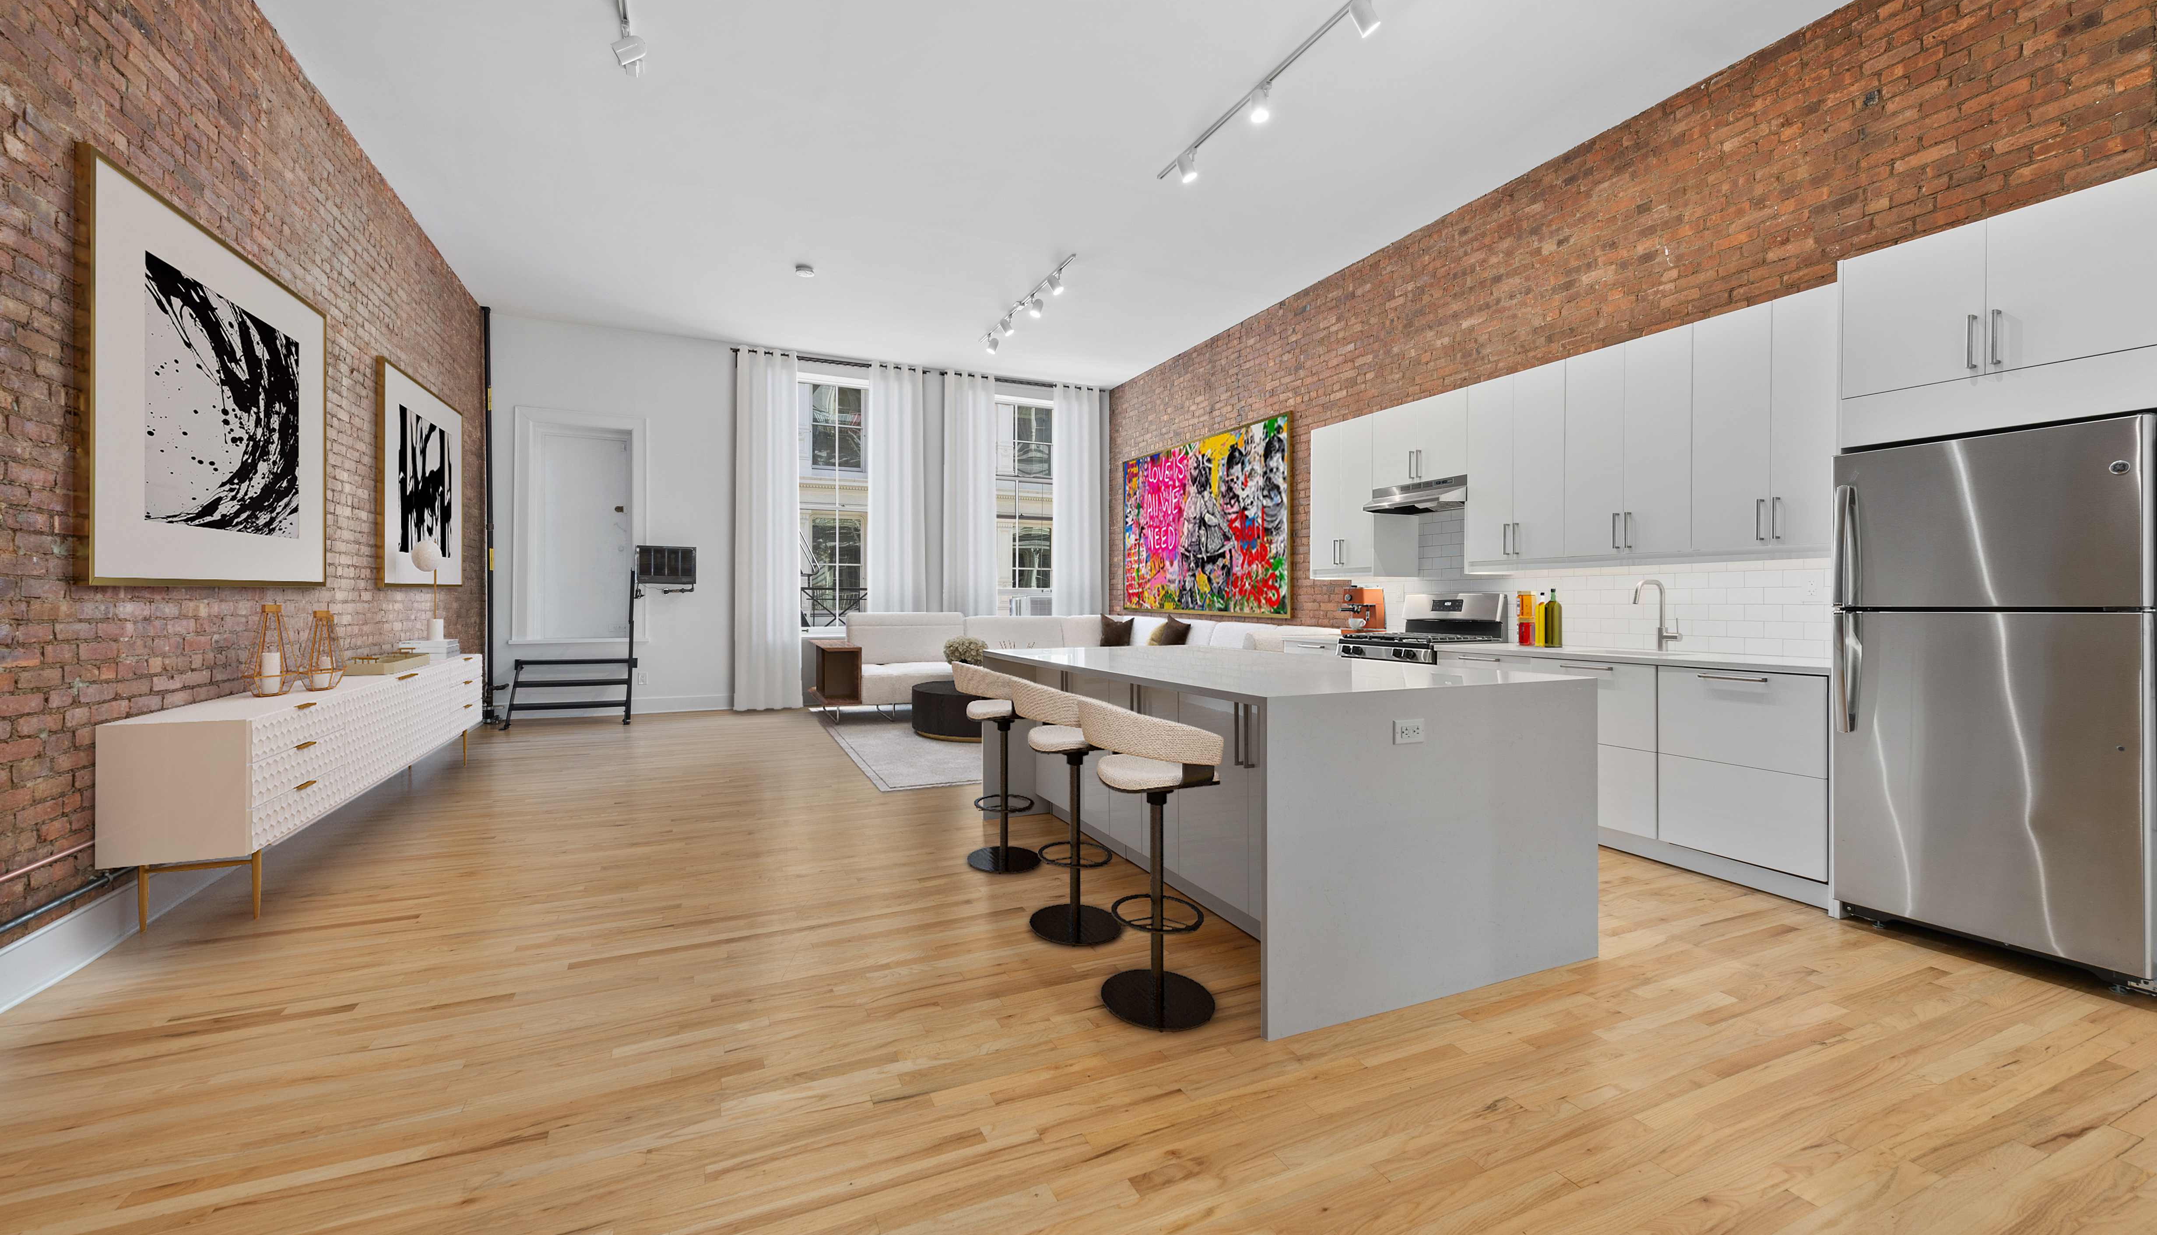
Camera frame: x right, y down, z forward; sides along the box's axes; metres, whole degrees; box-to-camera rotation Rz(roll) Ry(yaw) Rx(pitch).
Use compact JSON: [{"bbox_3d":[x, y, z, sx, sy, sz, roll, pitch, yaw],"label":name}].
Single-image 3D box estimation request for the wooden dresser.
[{"bbox_3d":[-3.776,0.703,4.431,0.405,0.735,3.480,0,1,-24],"label":"wooden dresser"}]

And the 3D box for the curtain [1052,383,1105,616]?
[{"bbox_3d":[-0.030,-0.925,10.225,0.670,3.780,0.130,0,1,-24],"label":"curtain"}]

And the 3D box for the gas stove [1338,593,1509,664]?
[{"bbox_3d":[2.137,0.469,5.280,0.690,1.241,0.765,0,1,-24],"label":"gas stove"}]

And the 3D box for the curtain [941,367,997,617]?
[{"bbox_3d":[-1.198,-0.854,9.196,0.625,3.635,0.120,0,1,-24],"label":"curtain"}]

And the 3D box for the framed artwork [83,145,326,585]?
[{"bbox_3d":[-3.555,-0.829,3.521,0.042,1.410,1.850,0,1,-24],"label":"framed artwork"}]

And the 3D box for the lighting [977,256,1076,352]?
[{"bbox_3d":[-0.494,-2.573,7.128,0.180,0.220,2.210,0,1,-24],"label":"lighting"}]

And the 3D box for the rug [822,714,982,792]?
[{"bbox_3d":[-0.678,1.016,7.388,2.770,0.015,3.770,0,1,-24],"label":"rug"}]

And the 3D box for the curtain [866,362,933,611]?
[{"bbox_3d":[-1.915,-0.851,8.871,0.660,3.630,0.120,0,1,-24],"label":"curtain"}]

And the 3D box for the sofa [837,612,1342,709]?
[{"bbox_3d":[-0.262,0.508,7.709,3.460,1.020,4.250,0,1,-24],"label":"sofa"}]

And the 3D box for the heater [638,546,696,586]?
[{"bbox_3d":[-3.877,-0.478,7.899,0.505,0.355,0.240,0,1,-24],"label":"heater"}]

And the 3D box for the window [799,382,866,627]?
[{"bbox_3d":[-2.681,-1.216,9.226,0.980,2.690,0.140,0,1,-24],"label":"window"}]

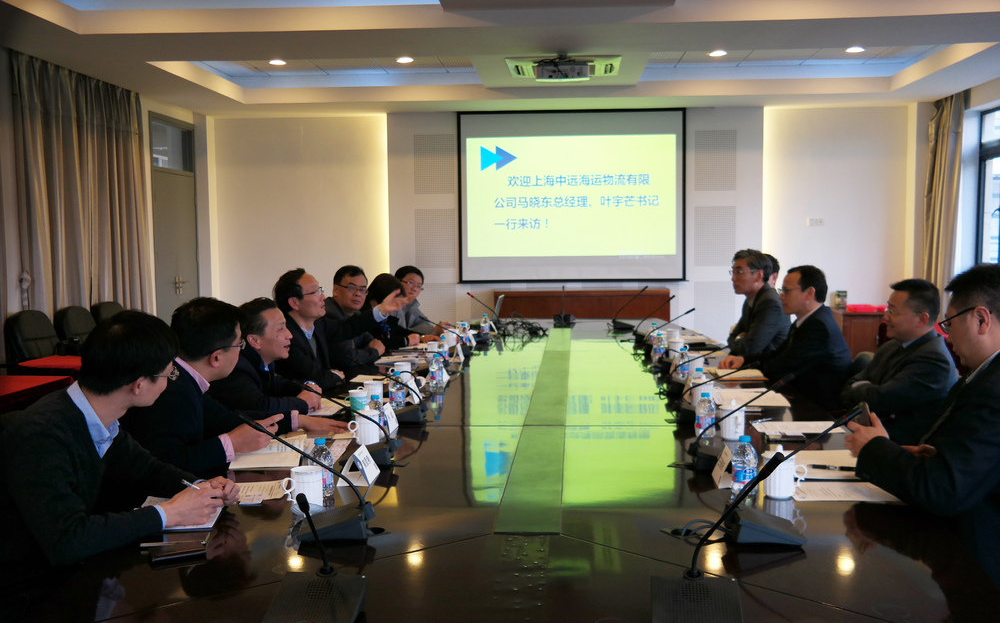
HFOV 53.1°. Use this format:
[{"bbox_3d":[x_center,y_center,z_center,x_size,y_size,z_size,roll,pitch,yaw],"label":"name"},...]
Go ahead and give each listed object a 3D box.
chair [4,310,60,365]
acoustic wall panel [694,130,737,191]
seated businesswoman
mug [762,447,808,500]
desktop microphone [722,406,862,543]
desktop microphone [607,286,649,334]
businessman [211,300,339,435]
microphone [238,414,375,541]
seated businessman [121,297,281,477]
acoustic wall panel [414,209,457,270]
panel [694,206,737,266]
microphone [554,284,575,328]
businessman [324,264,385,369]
[{"bbox_3d":[-2.724,0.517,6.200,0.620,1.030,0.560,0,4,9],"label":"chair"},{"bbox_3d":[2.290,-1.595,10.599,0.437,0.636,0.030,0,4,4],"label":"acoustic wall panel"},{"bbox_3d":[-0.747,0.360,6.516,0.660,1.210,0.470,1,4,19],"label":"seated businesswoman"},{"bbox_3d":[0.737,0.410,2.579,0.115,0.132,0.087,0,4,4],"label":"mug"},{"bbox_3d":[0.675,0.359,2.290,0.315,0.300,0.155,0,4,4],"label":"desktop microphone"},{"bbox_3d":[0.999,-0.031,7.800,0.290,0.330,0.150,0,4,4],"label":"desktop microphone"},{"bbox_3d":[-1.030,0.563,3.850,0.730,1.220,0.580,0,4,4],"label":"businessman"},{"bbox_3d":[-0.428,0.368,2.253,0.304,0.281,0.150,-1,4,-5],"label":"microphone"},{"bbox_3d":[-0.975,0.598,2.950,0.740,1.270,0.580,-1,4,-8],"label":"seated businessman"},{"bbox_3d":[-0.704,-0.790,10.882,0.437,0.636,0.030,0,4,4],"label":"acoustic wall panel"},{"bbox_3d":[2.296,-0.797,10.654,0.437,0.636,0.030,0,4,4],"label":"panel"},{"bbox_3d":[0.548,-0.051,8.350,0.150,0.305,0.310,0,4,4],"label":"microphone"},{"bbox_3d":[-0.918,0.412,5.400,0.700,1.310,0.560,0,4,14],"label":"businessman"}]

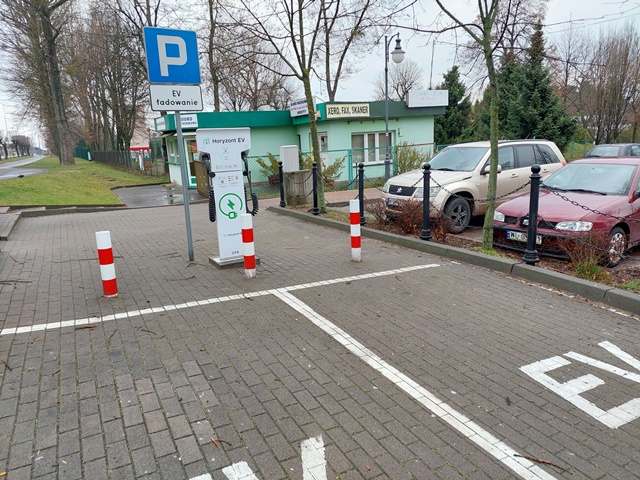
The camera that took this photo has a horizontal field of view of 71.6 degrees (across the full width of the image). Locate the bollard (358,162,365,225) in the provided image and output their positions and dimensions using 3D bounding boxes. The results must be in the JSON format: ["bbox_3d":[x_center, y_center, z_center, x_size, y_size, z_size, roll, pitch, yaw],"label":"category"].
[{"bbox_3d":[0.828,-0.885,8.630,0.190,1.190,0.190,-2,11,0],"label":"bollard"}]

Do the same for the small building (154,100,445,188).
[{"bbox_3d":[-1.256,-4.111,19.871,11.600,3.250,6.800,-5,12,-13],"label":"small building"}]

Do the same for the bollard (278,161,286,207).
[{"bbox_3d":[-1.011,-1.478,11.839,0.190,1.190,0.190,-2,11,0],"label":"bollard"}]

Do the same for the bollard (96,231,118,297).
[{"bbox_3d":[-2.060,0.231,4.297,0.120,0.631,0.120,-2,11,0],"label":"bollard"}]

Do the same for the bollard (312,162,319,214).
[{"bbox_3d":[-0.105,-1.166,10.104,0.190,1.190,0.190,-2,11,0],"label":"bollard"}]

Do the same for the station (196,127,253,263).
[{"bbox_3d":[-1.120,-0.529,5.510,0.670,1.640,0.400,-10,14,-34],"label":"station"}]

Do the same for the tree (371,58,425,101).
[{"bbox_3d":[5.243,-8.200,29.303,3.600,7.140,3.600,-2,11,0],"label":"tree"}]

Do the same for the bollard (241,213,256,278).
[{"bbox_3d":[-0.800,0.068,4.985,0.120,0.709,0.120,-2,11,0],"label":"bollard"}]

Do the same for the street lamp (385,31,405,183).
[{"bbox_3d":[2.369,-3.888,13.918,0.680,4.920,0.430,1,12,17],"label":"street lamp"}]

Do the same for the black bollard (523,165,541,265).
[{"bbox_3d":[2.558,-0.298,5.310,0.190,1.190,0.190,-2,11,0],"label":"black bollard"}]

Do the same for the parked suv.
[{"bbox_3d":[3.420,-1.282,9.737,4.470,1.695,1.810,-9,13,-30],"label":"parked suv"}]

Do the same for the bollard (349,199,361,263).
[{"bbox_3d":[0.474,-0.110,5.711,0.120,0.803,0.120,-2,11,0],"label":"bollard"}]

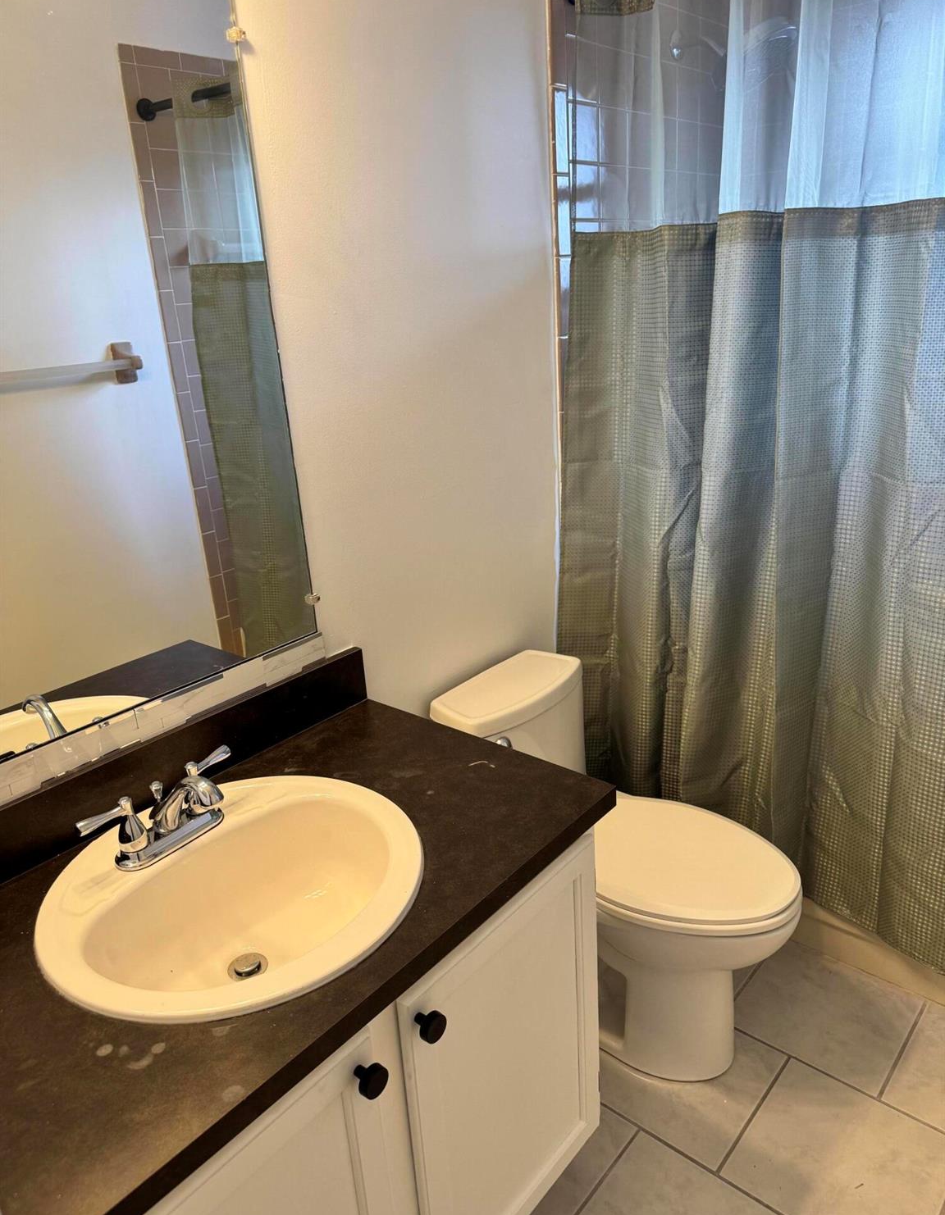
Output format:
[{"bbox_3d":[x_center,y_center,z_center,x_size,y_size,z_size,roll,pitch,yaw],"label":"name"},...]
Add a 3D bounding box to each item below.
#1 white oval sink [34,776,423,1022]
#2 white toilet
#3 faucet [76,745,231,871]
[{"bbox_3d":[-0.298,0.417,1.144,0.475,0.178,0.480,13,26,39],"label":"white oval sink"},{"bbox_3d":[0.299,0.525,1.742,0.682,0.693,0.360,13,26,39],"label":"white toilet"},{"bbox_3d":[-0.380,0.262,1.142,0.164,0.130,0.222,13,26,39],"label":"faucet"}]

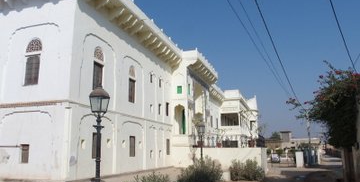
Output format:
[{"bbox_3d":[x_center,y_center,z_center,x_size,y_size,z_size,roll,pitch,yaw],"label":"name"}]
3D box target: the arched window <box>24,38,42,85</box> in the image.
[{"bbox_3d":[-6.229,-1.236,12.458,0.840,2.120,0.200,-4,-12,18],"label":"arched window"}]

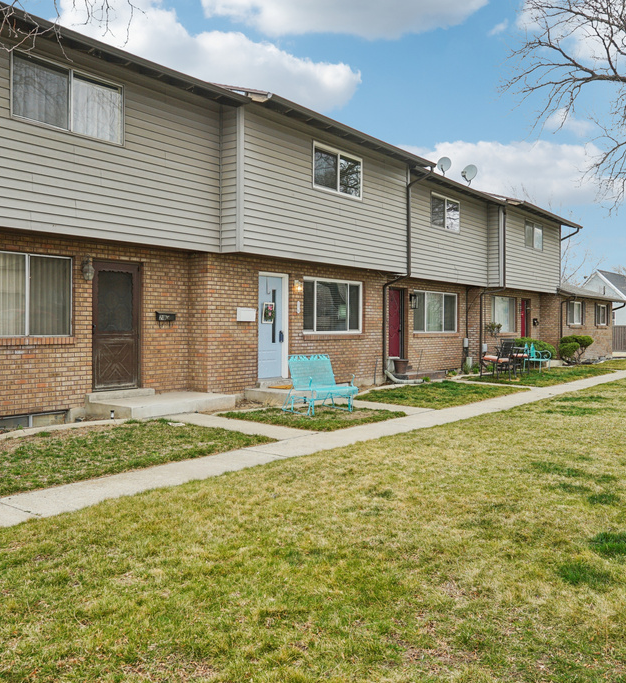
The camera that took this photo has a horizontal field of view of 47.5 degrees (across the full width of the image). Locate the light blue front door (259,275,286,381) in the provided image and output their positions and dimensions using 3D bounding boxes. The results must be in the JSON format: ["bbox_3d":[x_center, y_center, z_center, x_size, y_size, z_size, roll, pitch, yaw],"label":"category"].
[{"bbox_3d":[-0.839,-0.282,13.882,0.070,1.994,0.911,1,1,36],"label":"light blue front door"}]

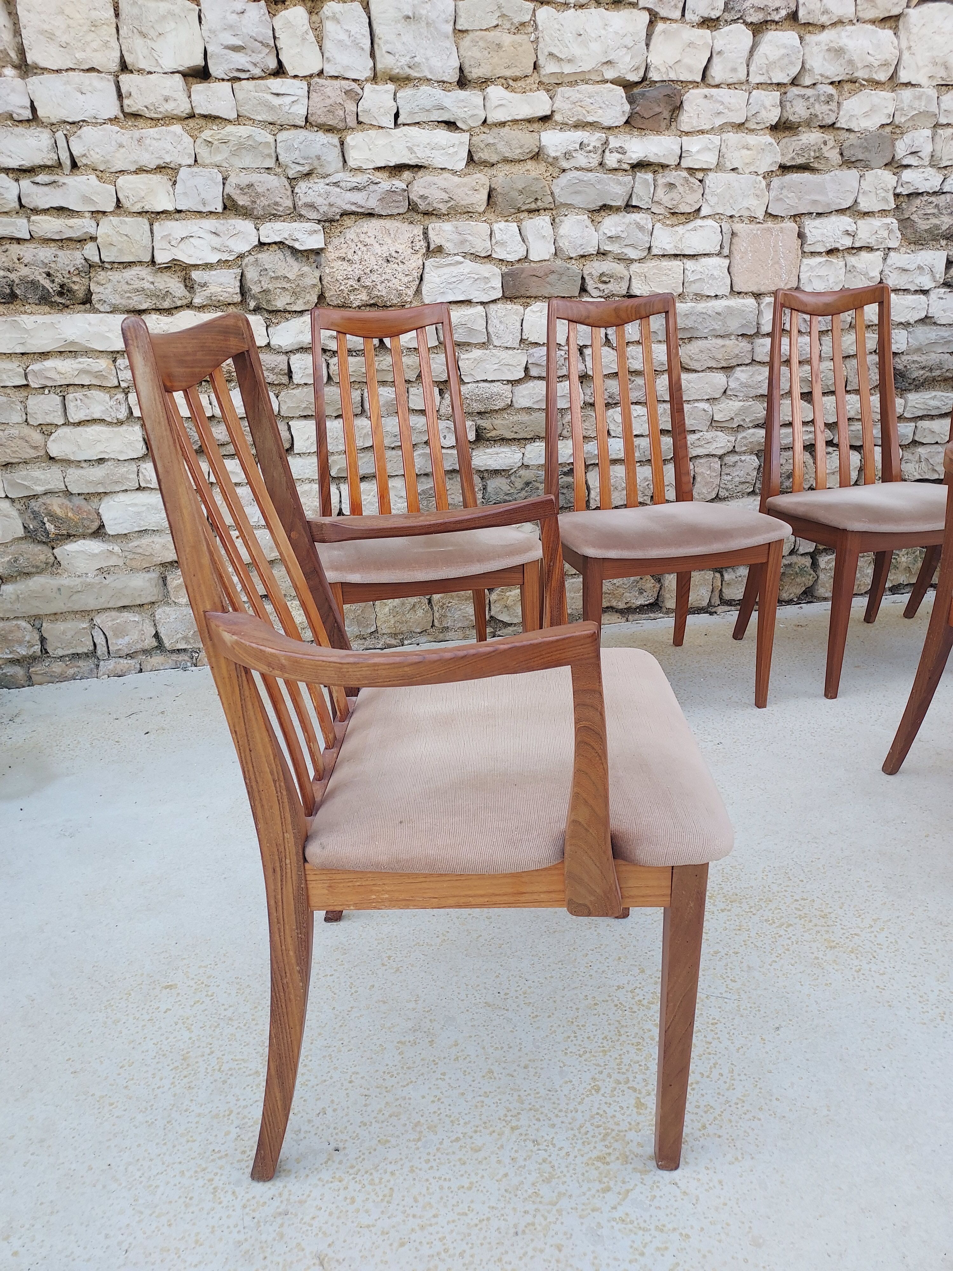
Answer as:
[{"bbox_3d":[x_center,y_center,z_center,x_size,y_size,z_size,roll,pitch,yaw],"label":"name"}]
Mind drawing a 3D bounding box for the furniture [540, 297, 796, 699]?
[{"bbox_3d":[0.430,-0.330,2.233,0.490,0.992,0.536,-7,21,-11],"label":"furniture"}]

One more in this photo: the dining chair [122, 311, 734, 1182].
[{"bbox_3d":[-0.016,0.105,1.124,0.563,0.992,0.560,-2,21,2],"label":"dining chair"}]

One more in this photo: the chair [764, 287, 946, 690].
[{"bbox_3d":[1.061,-0.402,2.352,0.490,0.992,0.536,-7,21,-12],"label":"chair"}]

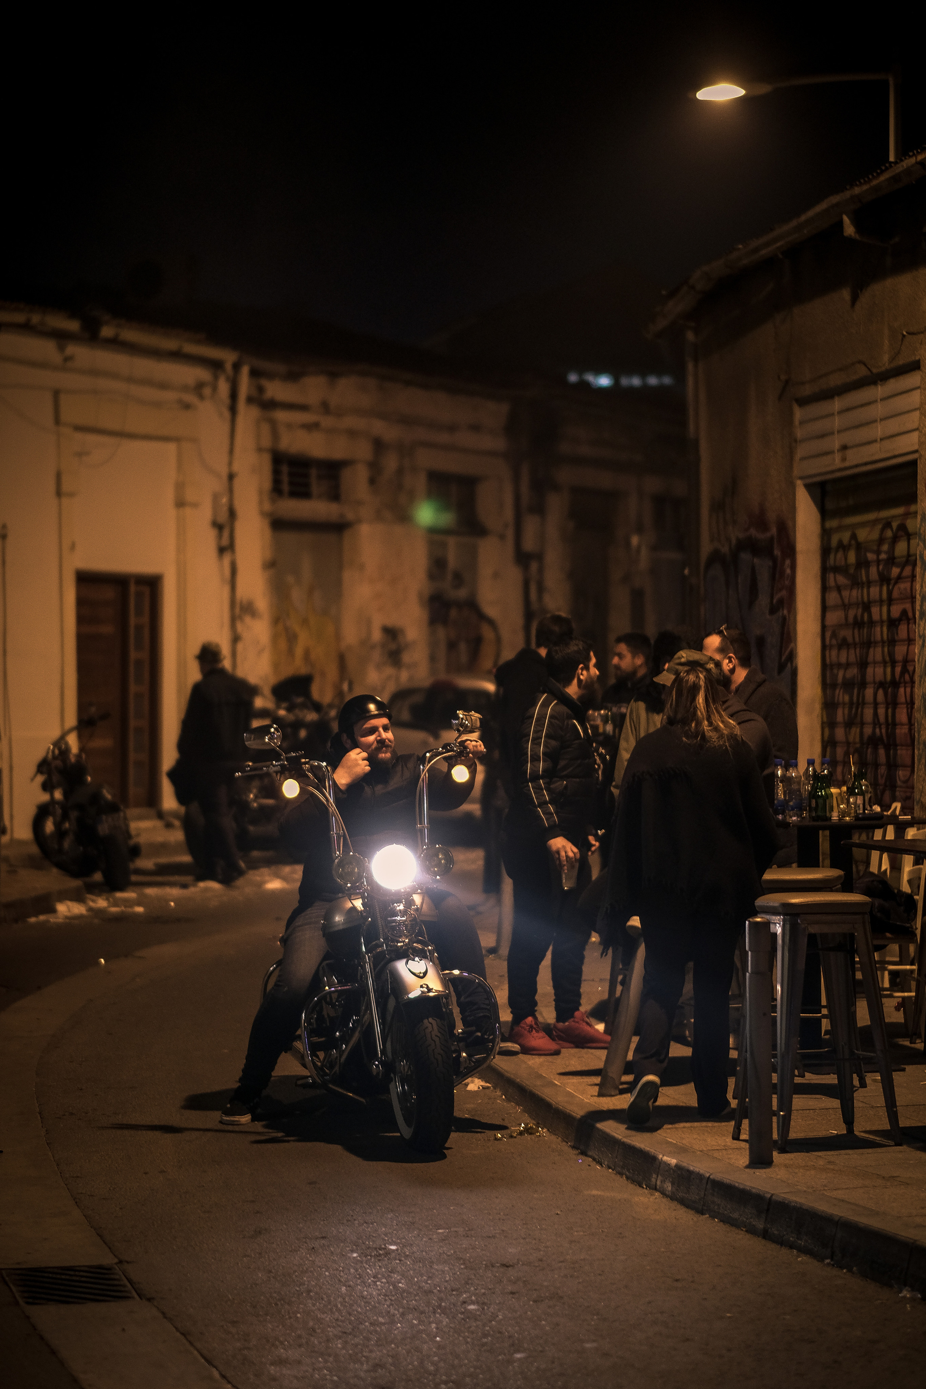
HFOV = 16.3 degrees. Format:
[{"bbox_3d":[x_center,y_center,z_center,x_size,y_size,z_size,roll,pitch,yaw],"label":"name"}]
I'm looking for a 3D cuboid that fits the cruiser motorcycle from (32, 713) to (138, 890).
[{"bbox_3d":[-3.010,0.840,25.800,0.820,1.320,2.250,0,0,-15],"label":"cruiser motorcycle"}]

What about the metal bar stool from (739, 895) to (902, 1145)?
[{"bbox_3d":[1.143,1.058,10.500,0.420,0.790,0.420,0,0,-22],"label":"metal bar stool"}]

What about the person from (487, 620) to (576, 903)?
[{"bbox_3d":[0.360,0.560,14.500,0.520,1.820,0.360,-1,0,45],"label":"person"}]

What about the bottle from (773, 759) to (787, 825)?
[{"bbox_3d":[1.213,0.368,12.400,0.065,0.238,0.065,0,0,0],"label":"bottle"}]

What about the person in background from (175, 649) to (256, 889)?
[{"bbox_3d":[-1.930,0.523,25.100,0.580,1.860,0.450,0,0,-30],"label":"person in background"}]

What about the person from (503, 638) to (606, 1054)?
[{"bbox_3d":[0.385,0.615,13.450,0.360,1.710,0.500,0,0,28],"label":"person"}]

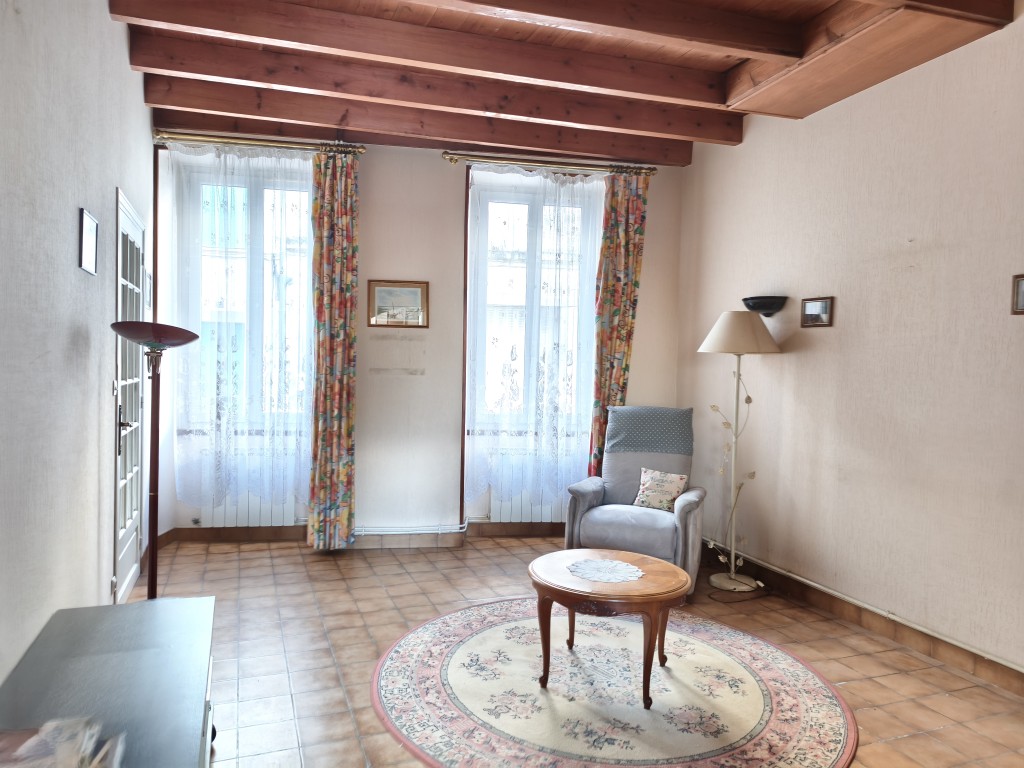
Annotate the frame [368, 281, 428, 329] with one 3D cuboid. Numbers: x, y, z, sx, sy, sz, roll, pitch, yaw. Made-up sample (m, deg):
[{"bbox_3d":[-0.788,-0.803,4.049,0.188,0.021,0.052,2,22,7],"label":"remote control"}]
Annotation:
[{"bbox_3d":[-0.817,-0.573,4.913,0.431,0.333,0.025,1,2,-12],"label":"frame"}]

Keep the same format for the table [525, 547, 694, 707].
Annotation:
[{"bbox_3d":[0.419,1.071,3.048,0.695,0.485,0.599,2,3,21],"label":"table"}]

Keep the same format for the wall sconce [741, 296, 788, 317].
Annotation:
[{"bbox_3d":[1.604,-0.484,4.413,0.161,0.137,0.333,1,2,-22],"label":"wall sconce"}]

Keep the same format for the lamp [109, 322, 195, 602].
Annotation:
[{"bbox_3d":[-1.560,0.493,2.953,0.375,1.528,0.375,1,2,-22],"label":"lamp"}]

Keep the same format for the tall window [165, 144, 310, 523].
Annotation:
[{"bbox_3d":[-1.909,-0.349,4.789,0.992,2.587,0.102,1,1,-9],"label":"tall window"}]

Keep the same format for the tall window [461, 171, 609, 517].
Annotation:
[{"bbox_3d":[0.205,-0.280,5.273,1.150,2.732,0.200,1,2,-12],"label":"tall window"}]

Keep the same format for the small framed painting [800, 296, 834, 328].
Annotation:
[{"bbox_3d":[1.816,-0.423,4.064,0.020,0.168,0.239,1,2,-22],"label":"small framed painting"}]

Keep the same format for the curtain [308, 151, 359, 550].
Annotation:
[{"bbox_3d":[-1.240,-0.211,4.732,0.320,2.763,0.150,1,2,-12],"label":"curtain"}]

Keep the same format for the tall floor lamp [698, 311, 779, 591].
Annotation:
[{"bbox_3d":[1.440,0.420,4.348,0.519,1.745,0.519,1,2,-22],"label":"tall floor lamp"}]

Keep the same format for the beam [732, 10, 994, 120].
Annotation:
[{"bbox_3d":[1.757,-1.733,3.584,0.546,0.191,1.224,1,1,-20],"label":"beam"}]

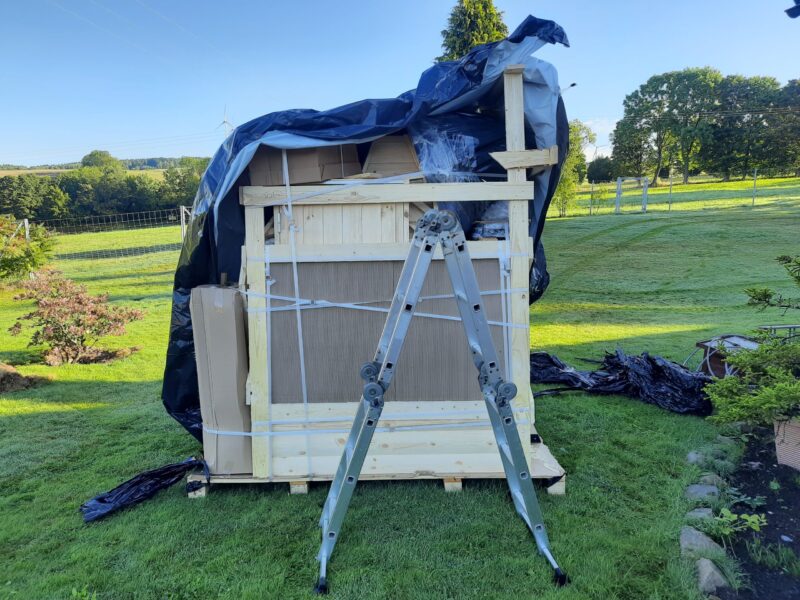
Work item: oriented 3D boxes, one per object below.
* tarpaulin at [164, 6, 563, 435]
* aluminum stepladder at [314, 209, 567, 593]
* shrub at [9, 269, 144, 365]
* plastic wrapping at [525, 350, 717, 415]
[{"bbox_3d":[-0.235,-0.420,3.880,2.550,2.600,1.350,-1,9,-1],"label":"tarpaulin"},{"bbox_3d":[0.160,0.408,2.771,1.120,1.680,0.680,-1,9,-4],"label":"aluminum stepladder"},{"bbox_3d":[-3.628,0.190,6.593,1.500,1.080,1.400,-1,8,0],"label":"shrub"},{"bbox_3d":[2.039,0.656,5.410,1.750,0.370,0.800,5,10,32],"label":"plastic wrapping"}]

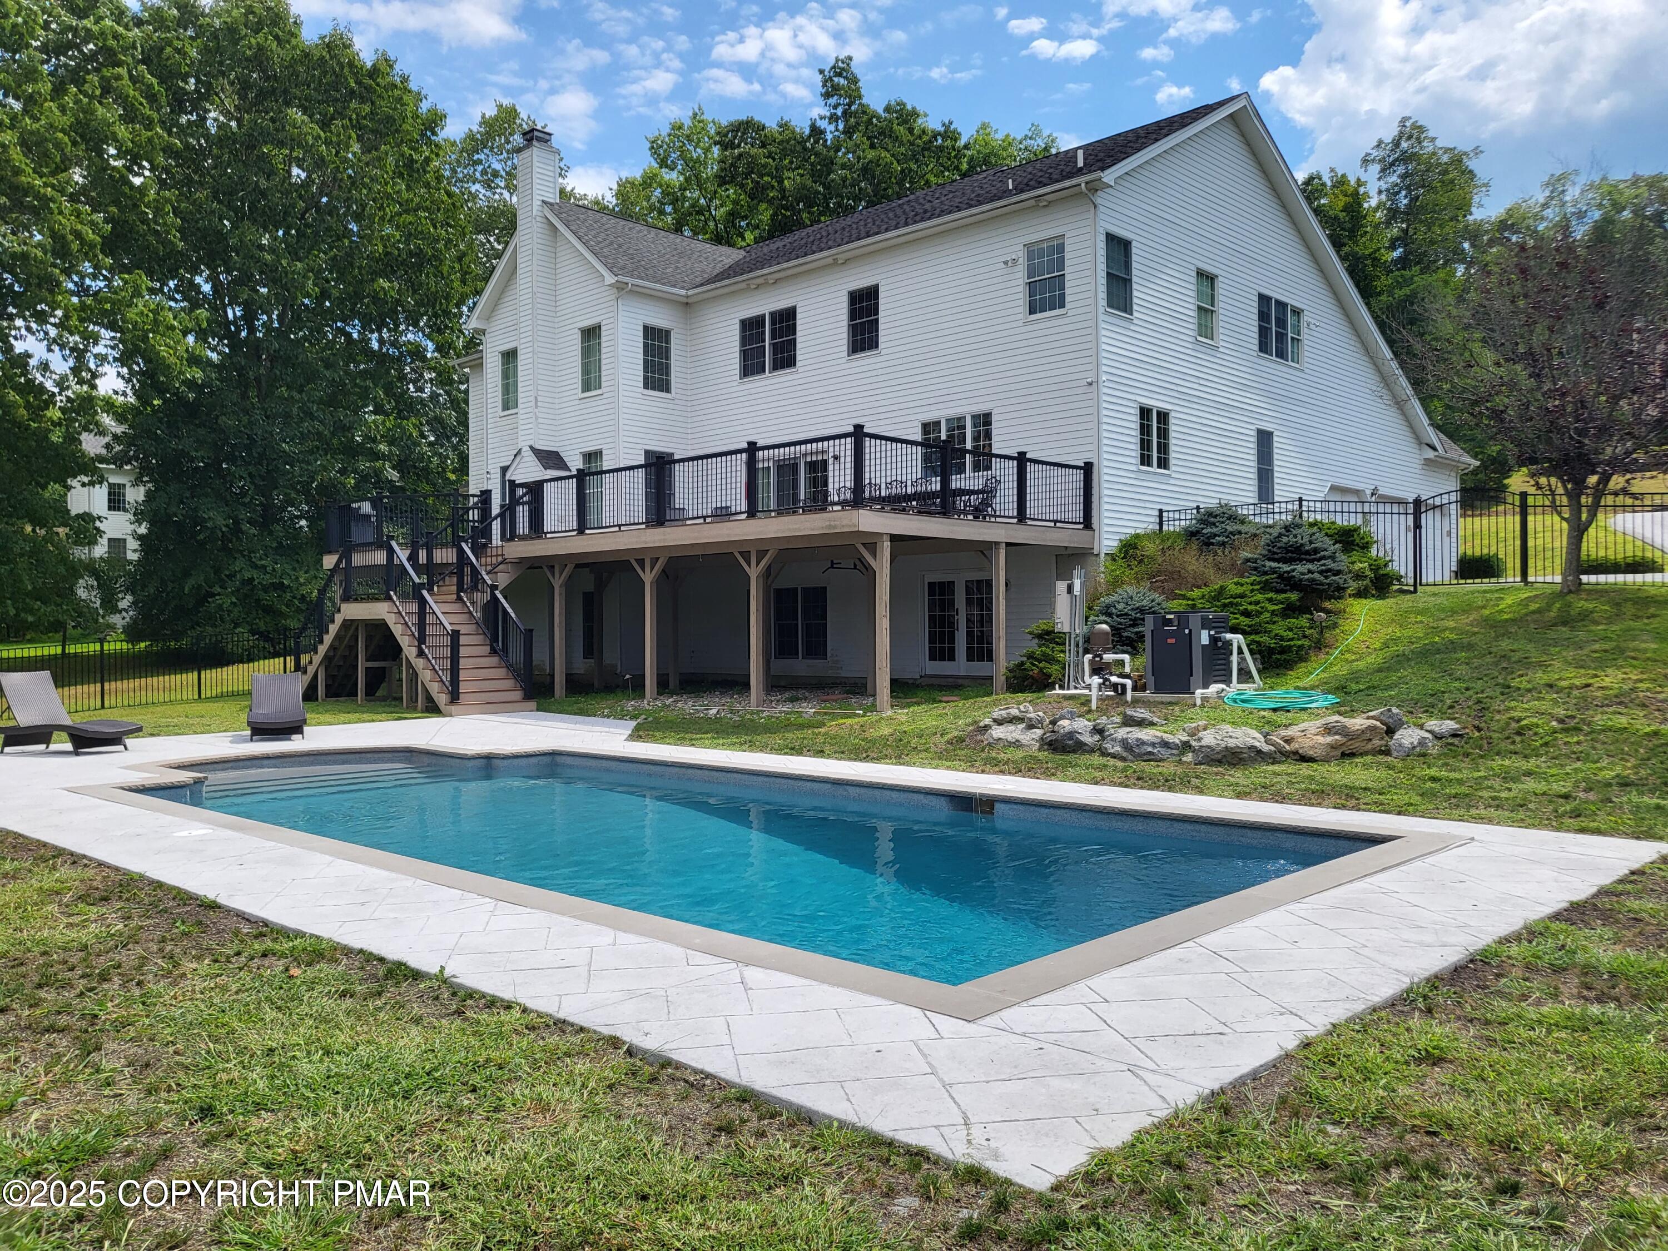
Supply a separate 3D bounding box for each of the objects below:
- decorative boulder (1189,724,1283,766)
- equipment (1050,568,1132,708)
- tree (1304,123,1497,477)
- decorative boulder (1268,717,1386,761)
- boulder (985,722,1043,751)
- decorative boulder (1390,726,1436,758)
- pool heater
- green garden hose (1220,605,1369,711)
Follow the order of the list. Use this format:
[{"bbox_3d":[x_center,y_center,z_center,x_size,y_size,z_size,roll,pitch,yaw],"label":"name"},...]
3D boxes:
[{"bbox_3d":[4.024,1.190,12.500,0.900,0.410,0.620,0,0,20],"label":"decorative boulder"},{"bbox_3d":[2.984,0.144,14.600,0.850,1.600,0.750,0,0,44],"label":"equipment"},{"bbox_3d":[22.545,-11.200,50.000,8.000,17.800,7.500,0,0,25],"label":"tree"},{"bbox_3d":[5.013,1.156,12.700,1.200,0.450,0.700,0,0,12],"label":"decorative boulder"},{"bbox_3d":[1.981,1.218,13.700,0.600,0.310,0.450,0,0,23],"label":"boulder"},{"bbox_3d":[5.964,1.194,12.900,0.470,0.340,0.420,0,0,12],"label":"decorative boulder"},{"bbox_3d":[4.168,0.306,14.781,0.710,0.940,0.660,0,0,44],"label":"pool heater"},{"bbox_3d":[5.750,0.280,15.200,1.500,1.150,5.000,0,0,32],"label":"green garden hose"}]

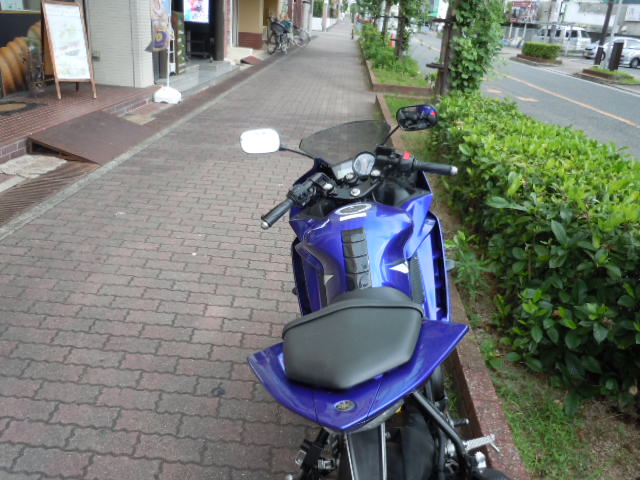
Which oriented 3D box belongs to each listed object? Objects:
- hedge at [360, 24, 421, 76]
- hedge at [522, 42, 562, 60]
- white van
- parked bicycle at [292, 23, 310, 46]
[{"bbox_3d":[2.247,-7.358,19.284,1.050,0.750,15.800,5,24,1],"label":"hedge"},{"bbox_3d":[11.501,-9.871,26.998,1.050,0.680,2.900,5,24,1],"label":"hedge"},{"bbox_3d":[22.018,-18.415,47.252,1.700,1.950,4.550,-10,28,-30],"label":"white van"},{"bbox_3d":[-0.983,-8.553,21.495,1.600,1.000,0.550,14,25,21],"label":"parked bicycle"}]

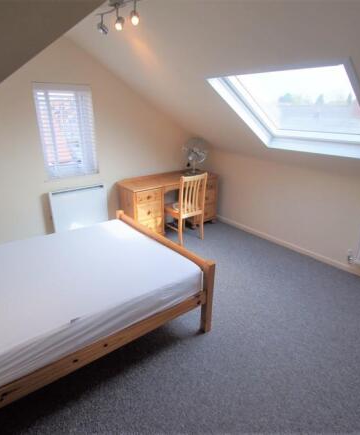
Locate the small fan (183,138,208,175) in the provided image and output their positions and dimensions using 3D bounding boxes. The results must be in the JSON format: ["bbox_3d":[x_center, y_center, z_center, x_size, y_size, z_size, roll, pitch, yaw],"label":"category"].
[{"bbox_3d":[0.221,-0.970,4.337,0.380,0.518,0.260,6,21,15],"label":"small fan"}]

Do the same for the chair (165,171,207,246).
[{"bbox_3d":[0.052,-0.146,3.704,0.412,0.940,0.458,-15,26,-36],"label":"chair"}]

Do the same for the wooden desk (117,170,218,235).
[{"bbox_3d":[-0.190,-0.193,4.082,1.454,0.760,0.634,-15,26,-36],"label":"wooden desk"}]

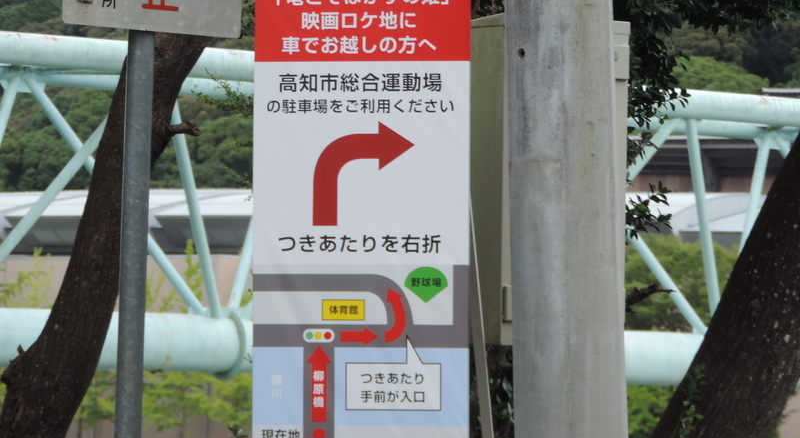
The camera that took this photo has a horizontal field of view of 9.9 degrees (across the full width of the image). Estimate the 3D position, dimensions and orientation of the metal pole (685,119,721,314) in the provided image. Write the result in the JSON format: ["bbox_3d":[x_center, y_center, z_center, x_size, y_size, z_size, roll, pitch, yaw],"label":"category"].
[{"bbox_3d":[2.906,0.097,44.059,0.114,2.507,0.114,-8,33,4],"label":"metal pole"}]

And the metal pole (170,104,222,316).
[{"bbox_3d":[-1.803,-0.172,39.991,0.114,2.531,0.114,-12,33,-2],"label":"metal pole"}]

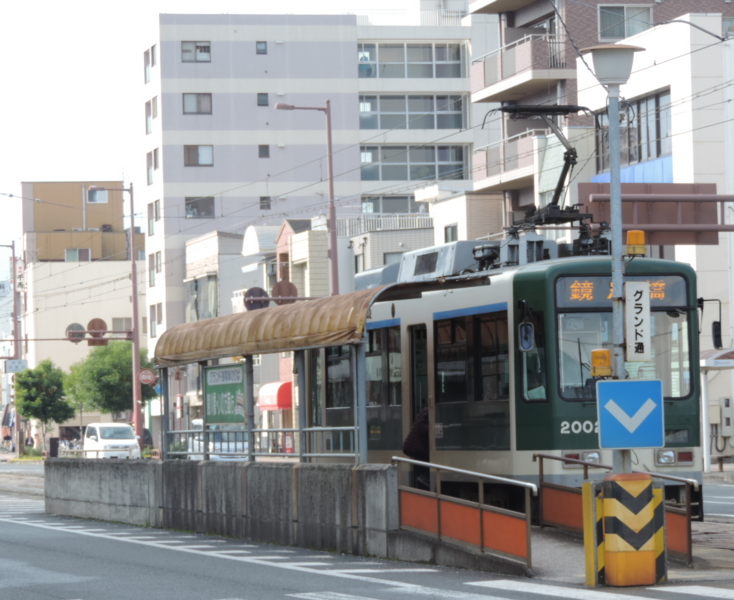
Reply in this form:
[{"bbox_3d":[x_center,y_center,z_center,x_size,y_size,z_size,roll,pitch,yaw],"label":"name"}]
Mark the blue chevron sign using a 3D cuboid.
[{"bbox_3d":[2.350,1.023,29.950,0.600,0.600,0.030,-1,-2,-11],"label":"blue chevron sign"}]

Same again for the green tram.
[{"bbox_3d":[1.567,1.394,46.878,2.350,3.600,13.400,-1,-2,-14],"label":"green tram"}]

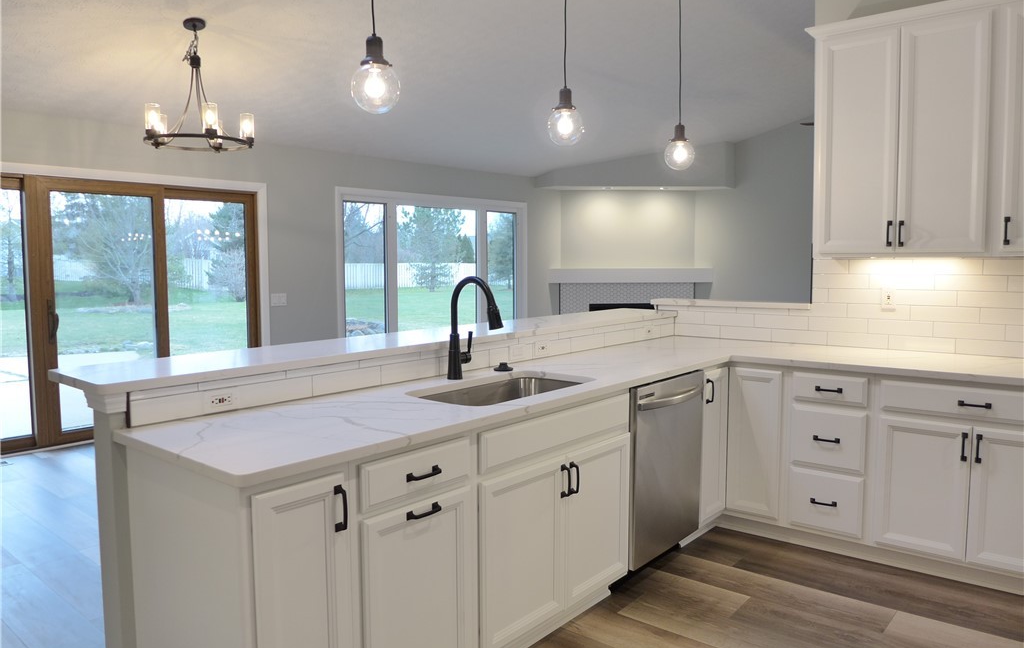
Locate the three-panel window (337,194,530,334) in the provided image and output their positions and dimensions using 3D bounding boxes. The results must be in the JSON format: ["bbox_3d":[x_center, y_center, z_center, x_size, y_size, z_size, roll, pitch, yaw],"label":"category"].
[{"bbox_3d":[-0.811,-0.673,8.381,0.110,1.650,3.040,4,6,40],"label":"three-panel window"}]

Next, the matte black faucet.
[{"bbox_3d":[-0.123,0.014,2.771,0.285,0.405,0.124,4,6,40],"label":"matte black faucet"}]

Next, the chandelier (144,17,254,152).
[{"bbox_3d":[-1.963,-1.500,4.420,0.650,0.770,0.650,4,6,40],"label":"chandelier"}]

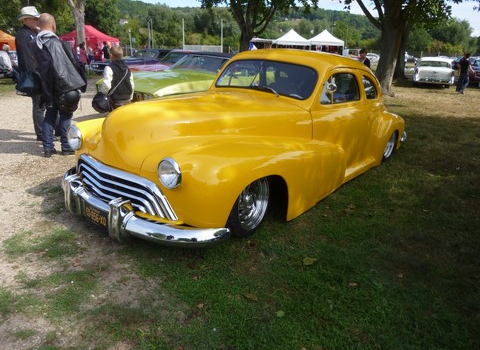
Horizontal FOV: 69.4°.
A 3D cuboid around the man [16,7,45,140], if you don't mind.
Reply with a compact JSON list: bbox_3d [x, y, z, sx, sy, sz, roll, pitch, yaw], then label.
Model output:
[{"bbox_3d":[-2.932,-1.387,5.074,0.380,1.880,0.520,15,23,35],"label":"man"}]

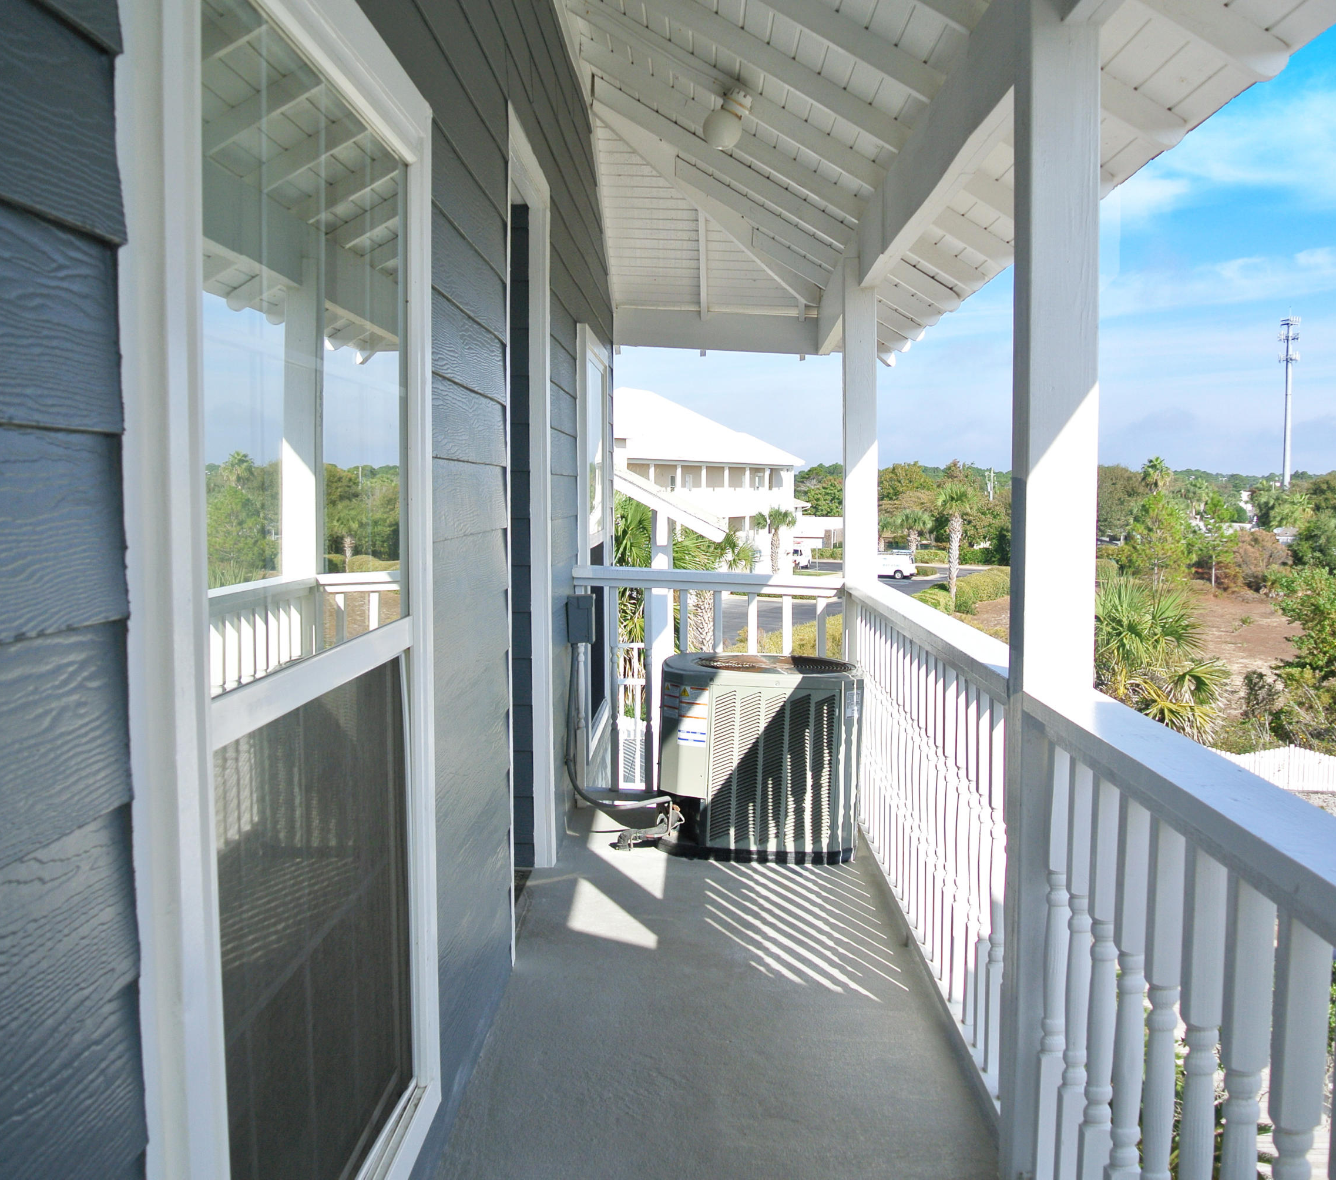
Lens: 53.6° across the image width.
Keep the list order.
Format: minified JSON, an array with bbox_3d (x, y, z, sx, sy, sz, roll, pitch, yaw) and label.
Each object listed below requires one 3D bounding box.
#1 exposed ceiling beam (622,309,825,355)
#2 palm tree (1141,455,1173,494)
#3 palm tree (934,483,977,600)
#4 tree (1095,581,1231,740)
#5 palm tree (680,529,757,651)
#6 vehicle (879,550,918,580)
[{"bbox_3d":[0.329,-1.687,8.700,1.420,0.280,0.110,0,4,1],"label":"exposed ceiling beam"},{"bbox_3d":[45.835,-7.260,123.631,3.000,10.630,3.000,0,4,0],"label":"palm tree"},{"bbox_3d":[17.164,-2.539,78.563,2.800,7.806,2.800,0,4,0],"label":"palm tree"},{"bbox_3d":[13.792,2.029,37.285,3.900,4.920,3.700,0,4,0],"label":"tree"},{"bbox_3d":[0.771,1.604,30.750,3.100,6.652,3.100,0,4,0],"label":"palm tree"},{"bbox_3d":[17.981,-2.163,110.687,5.600,2.200,2.050,2,5,20],"label":"vehicle"}]

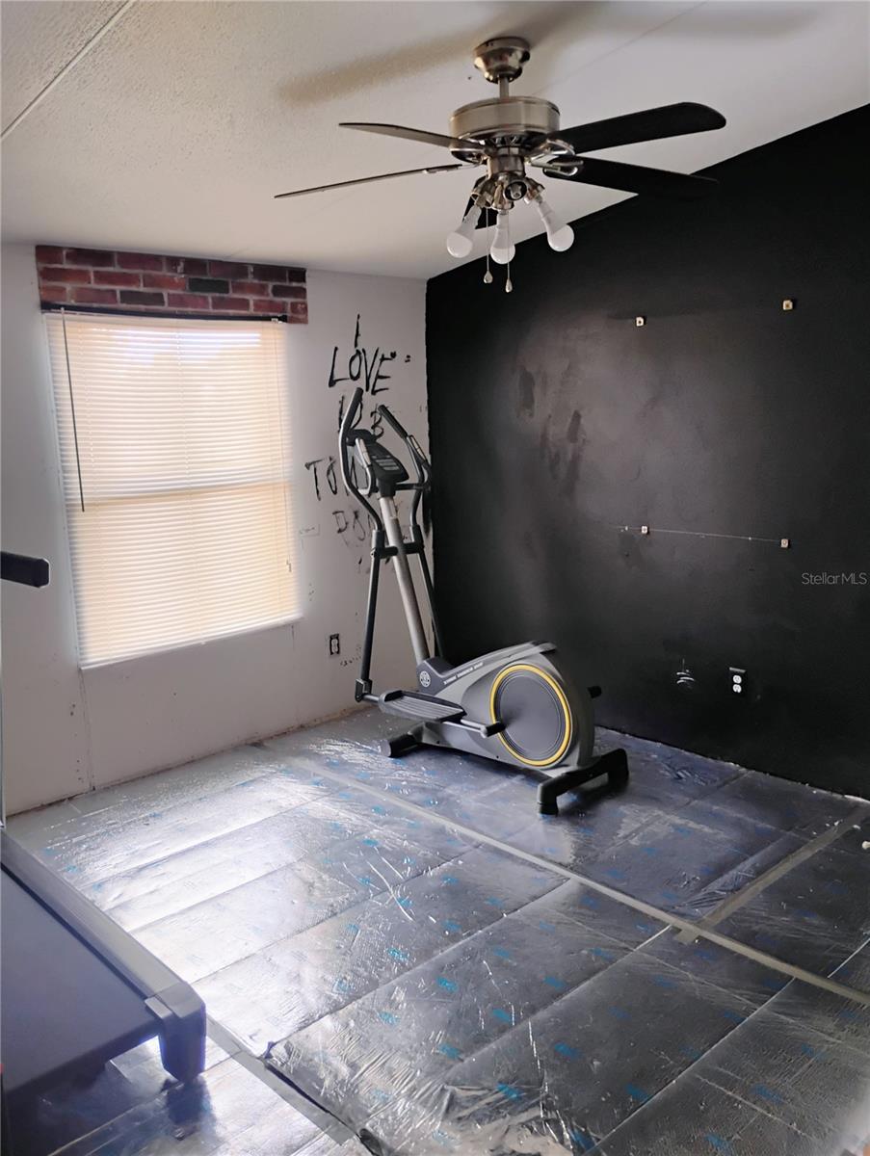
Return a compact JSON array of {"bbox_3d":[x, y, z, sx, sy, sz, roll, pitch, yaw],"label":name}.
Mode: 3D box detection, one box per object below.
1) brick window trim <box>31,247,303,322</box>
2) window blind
[{"bbox_3d":[-1.057,-1.243,4.010,1.255,0.247,0.020,-11,14,-42],"label":"brick window trim"},{"bbox_3d":[-1.074,-0.414,4.116,1.116,1.427,0.040,-11,14,-42],"label":"window blind"}]

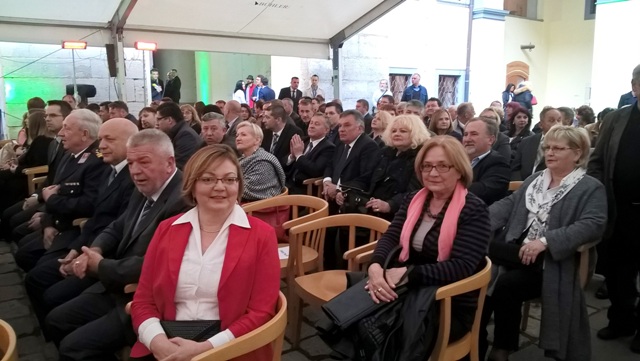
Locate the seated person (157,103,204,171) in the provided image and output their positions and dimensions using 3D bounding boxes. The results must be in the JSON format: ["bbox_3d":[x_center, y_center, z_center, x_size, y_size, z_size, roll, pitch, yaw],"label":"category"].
[{"bbox_3d":[-1.330,-0.028,4.583,0.820,1.340,0.580,-3,10,-17],"label":"seated person"}]

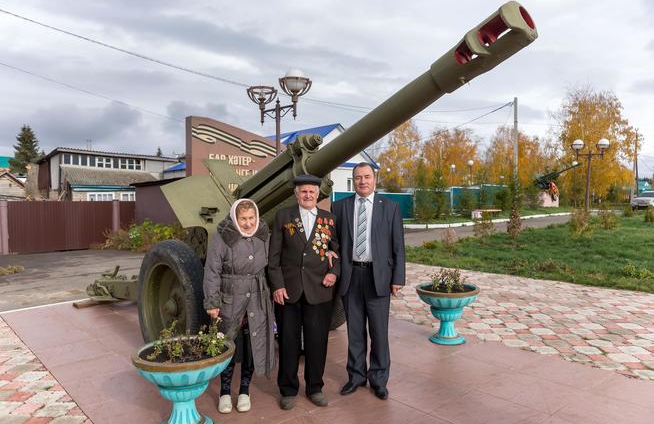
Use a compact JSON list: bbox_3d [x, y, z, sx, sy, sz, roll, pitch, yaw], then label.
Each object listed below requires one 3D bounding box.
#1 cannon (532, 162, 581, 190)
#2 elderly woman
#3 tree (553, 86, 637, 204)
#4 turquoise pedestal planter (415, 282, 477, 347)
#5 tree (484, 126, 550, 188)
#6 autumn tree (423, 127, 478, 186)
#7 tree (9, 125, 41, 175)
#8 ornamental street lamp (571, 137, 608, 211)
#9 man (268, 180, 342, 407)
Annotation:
[{"bbox_3d":[18.950,-2.890,36.000,3.900,2.100,1.700,1,3,28],"label":"cannon"},{"bbox_3d":[-0.634,0.640,3.108,0.520,1.490,0.370,-1,3,-18],"label":"elderly woman"},{"bbox_3d":[28.222,-6.963,46.000,8.200,12.541,8.200,2,3,30],"label":"tree"},{"bbox_3d":[1.244,1.056,4.470,0.620,0.530,0.620,0,3,0],"label":"turquoise pedestal planter"},{"bbox_3d":[21.846,-5.390,50.000,7.400,8.821,7.400,1,3,23],"label":"tree"},{"bbox_3d":[14.163,-5.390,50.000,6.300,8.821,6.300,1,3,18],"label":"autumn tree"},{"bbox_3d":[-34.690,-5.734,50.000,4.200,8.591,4.200,-2,3,-30],"label":"tree"},{"bbox_3d":[12.319,-1.528,20.500,1.750,3.851,0.620,-1,3,-15],"label":"ornamental street lamp"},{"bbox_3d":[-0.166,0.552,3.172,0.540,1.660,0.340,0,3,-3],"label":"man"}]

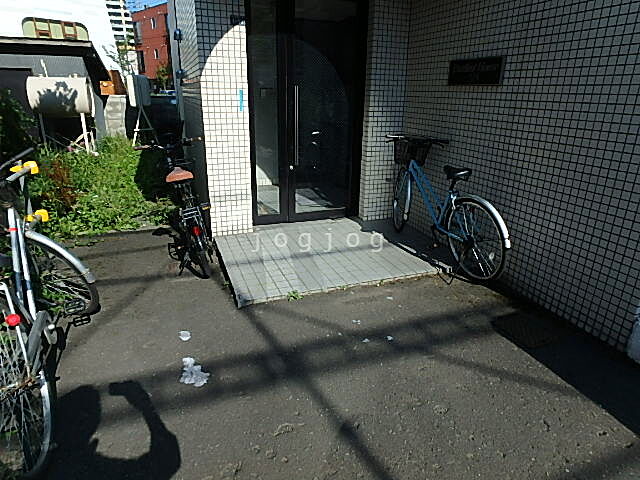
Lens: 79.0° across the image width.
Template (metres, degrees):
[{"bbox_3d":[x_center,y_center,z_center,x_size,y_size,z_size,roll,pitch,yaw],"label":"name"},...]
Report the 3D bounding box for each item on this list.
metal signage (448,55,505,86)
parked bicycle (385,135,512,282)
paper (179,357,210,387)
[{"bbox_3d":[1.190,-1.285,2.979,0.030,0.195,0.570,-7,22,-20],"label":"metal signage"},{"bbox_3d":[0.884,-0.341,3.384,0.550,1.040,1.770,-7,22,-20],"label":"parked bicycle"},{"bbox_3d":[-0.654,0.674,2.020,0.150,0.045,0.195,-7,22,-20],"label":"paper"}]

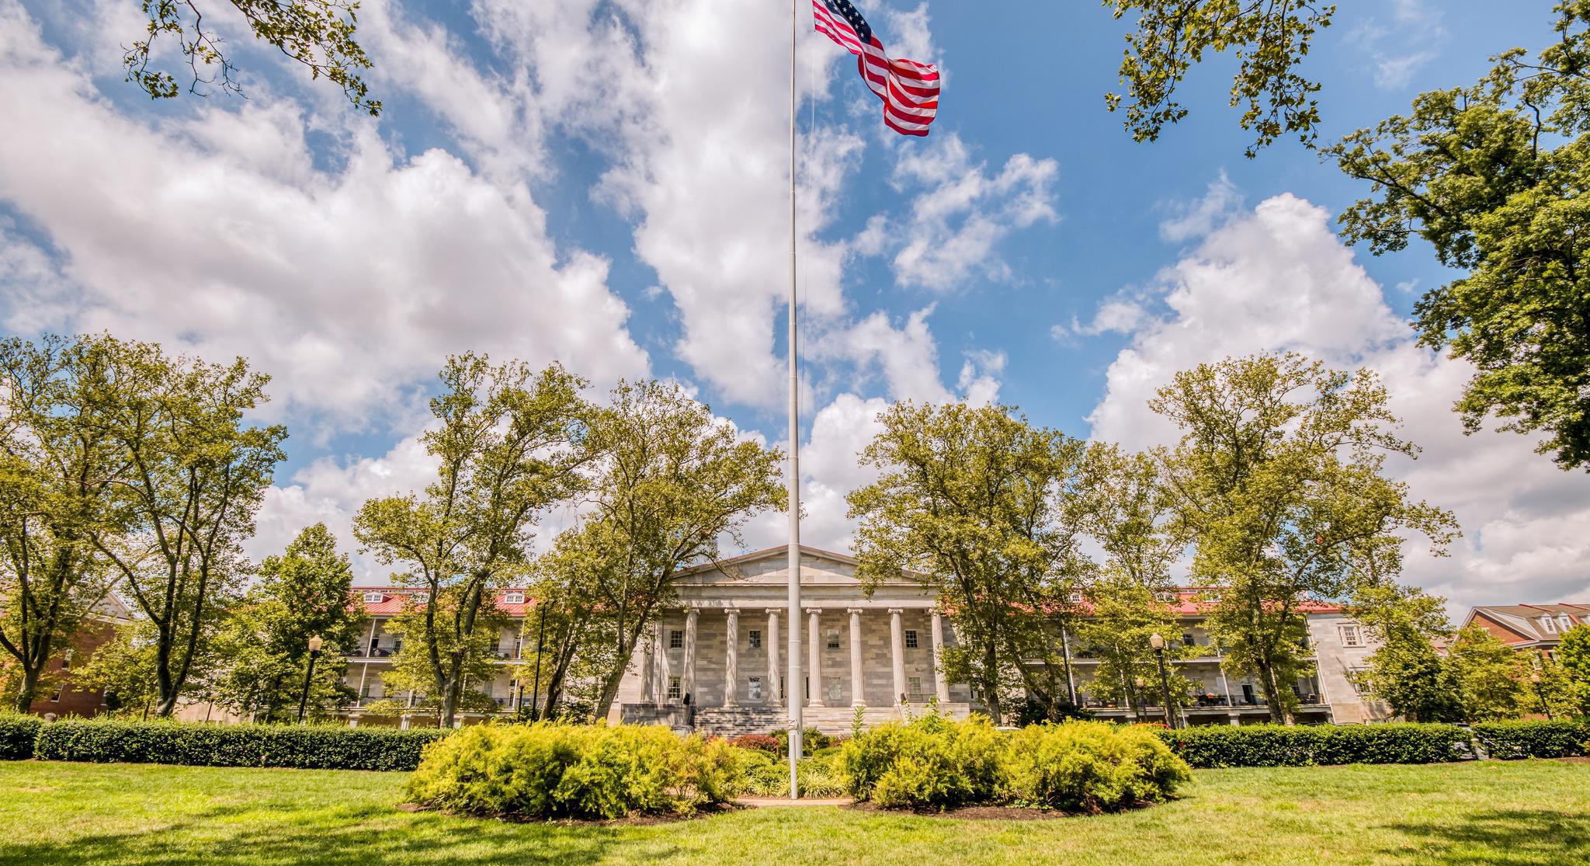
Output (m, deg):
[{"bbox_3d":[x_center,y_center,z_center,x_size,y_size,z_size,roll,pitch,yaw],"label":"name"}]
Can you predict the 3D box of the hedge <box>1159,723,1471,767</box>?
[{"bbox_3d":[10.683,6.542,13.916,6.967,0.830,1.100,2,-19,-6],"label":"hedge"}]

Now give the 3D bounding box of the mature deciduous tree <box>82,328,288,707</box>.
[{"bbox_3d":[-25.172,3.412,27.405,6.200,15.838,6.000,0,-19,0],"label":"mature deciduous tree"}]

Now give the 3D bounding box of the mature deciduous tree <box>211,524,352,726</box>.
[{"bbox_3d":[-24.553,9.342,31.847,5.900,10.303,5.900,0,-22,0],"label":"mature deciduous tree"}]

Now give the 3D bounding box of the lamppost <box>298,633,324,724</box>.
[{"bbox_3d":[-14.767,8.017,19.975,0.420,3.666,0.420,0,-22,0],"label":"lamppost"}]

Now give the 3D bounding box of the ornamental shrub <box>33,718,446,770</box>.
[{"bbox_3d":[-15.049,8.529,18.093,12.370,1.000,1.100,-4,-22,9],"label":"ornamental shrub"}]

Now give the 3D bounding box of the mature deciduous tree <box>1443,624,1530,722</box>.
[{"bbox_3d":[37.101,13.197,35.585,4.000,5.627,4.000,0,-22,0],"label":"mature deciduous tree"}]

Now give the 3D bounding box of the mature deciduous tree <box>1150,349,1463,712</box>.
[{"bbox_3d":[20.382,4.022,27.116,9.559,14.655,9.081,0,-19,0],"label":"mature deciduous tree"}]

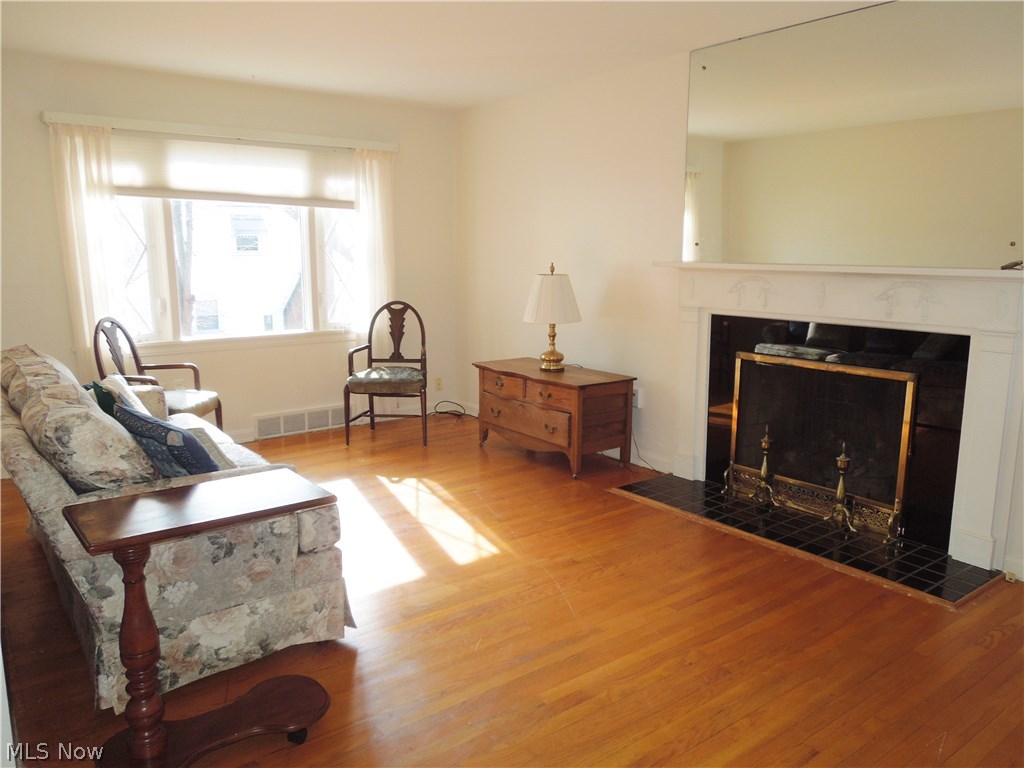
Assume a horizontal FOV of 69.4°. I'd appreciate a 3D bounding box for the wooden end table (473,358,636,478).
[{"bbox_3d":[0.238,0.199,4.788,0.515,0.565,1.070,-8,13,-37],"label":"wooden end table"}]

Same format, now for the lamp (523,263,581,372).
[{"bbox_3d":[0.267,-0.432,4.762,0.380,0.685,0.380,0,10,0],"label":"lamp"}]

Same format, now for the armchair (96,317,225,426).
[{"bbox_3d":[-2.053,0.079,4.293,0.550,0.960,0.580,0,10,1],"label":"armchair"}]

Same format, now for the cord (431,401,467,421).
[{"bbox_3d":[-0.502,0.218,5.979,0.270,0.100,0.200,-1,10,-5],"label":"cord"}]

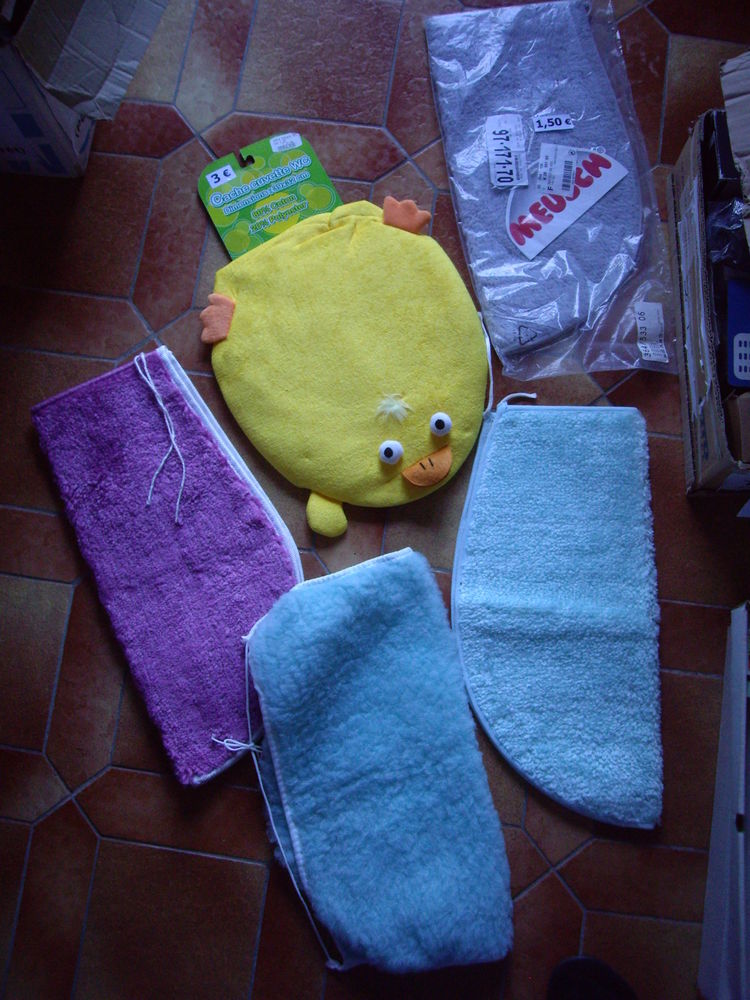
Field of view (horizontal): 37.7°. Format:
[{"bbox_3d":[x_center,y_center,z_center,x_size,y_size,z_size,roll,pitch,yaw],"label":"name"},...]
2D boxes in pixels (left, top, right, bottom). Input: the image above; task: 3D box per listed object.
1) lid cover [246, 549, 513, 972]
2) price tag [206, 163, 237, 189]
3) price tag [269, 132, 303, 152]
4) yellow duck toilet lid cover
[{"bbox_3d":[-0.005,0.329,1.362,0.281,0.050,0.510,-13,78,-3],"label":"lid cover"},{"bbox_3d":[-0.215,-0.454,1.542,0.038,0.002,0.021,-29,80,-7],"label":"price tag"},{"bbox_3d":[-0.125,-0.506,1.554,0.043,0.002,0.018,-17,79,-4],"label":"price tag"},{"bbox_3d":[-0.018,-0.196,1.475,0.383,0.050,0.411,-30,80,-7],"label":"yellow duck toilet lid cover"}]

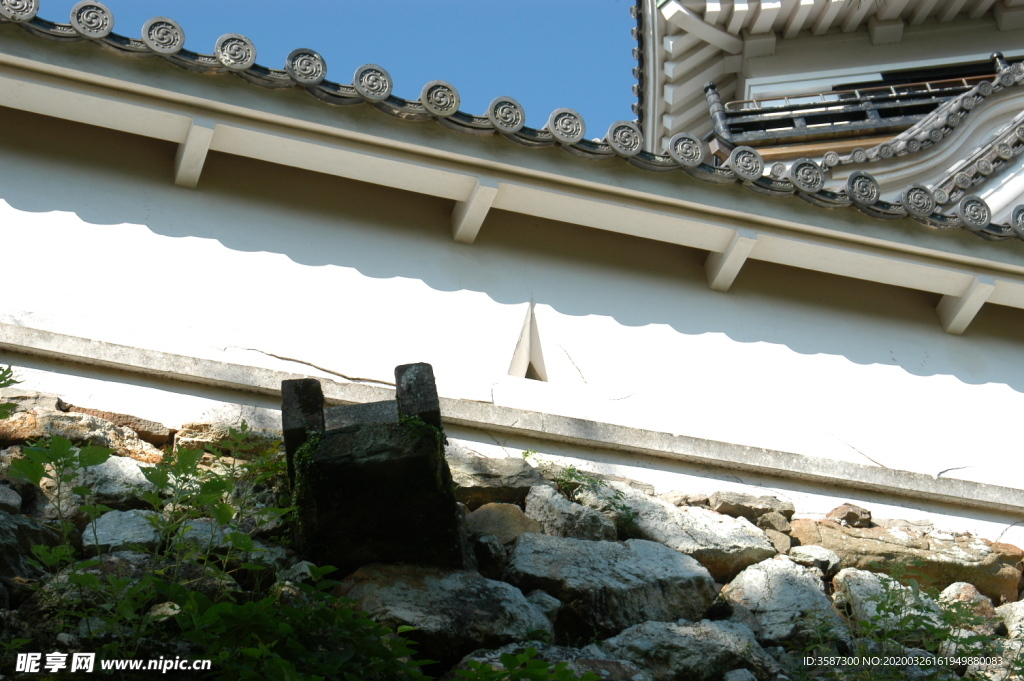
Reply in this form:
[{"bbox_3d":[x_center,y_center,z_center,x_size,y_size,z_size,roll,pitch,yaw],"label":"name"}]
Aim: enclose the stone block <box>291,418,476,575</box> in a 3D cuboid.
[{"bbox_3d":[-0.402,0.472,5.890,0.485,0.184,0.565,-6,-43,-3],"label":"stone block"}]

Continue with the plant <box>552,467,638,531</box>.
[{"bbox_3d":[0.286,0.557,6.674,0.242,0.184,0.155,10,-46,-20],"label":"plant"}]

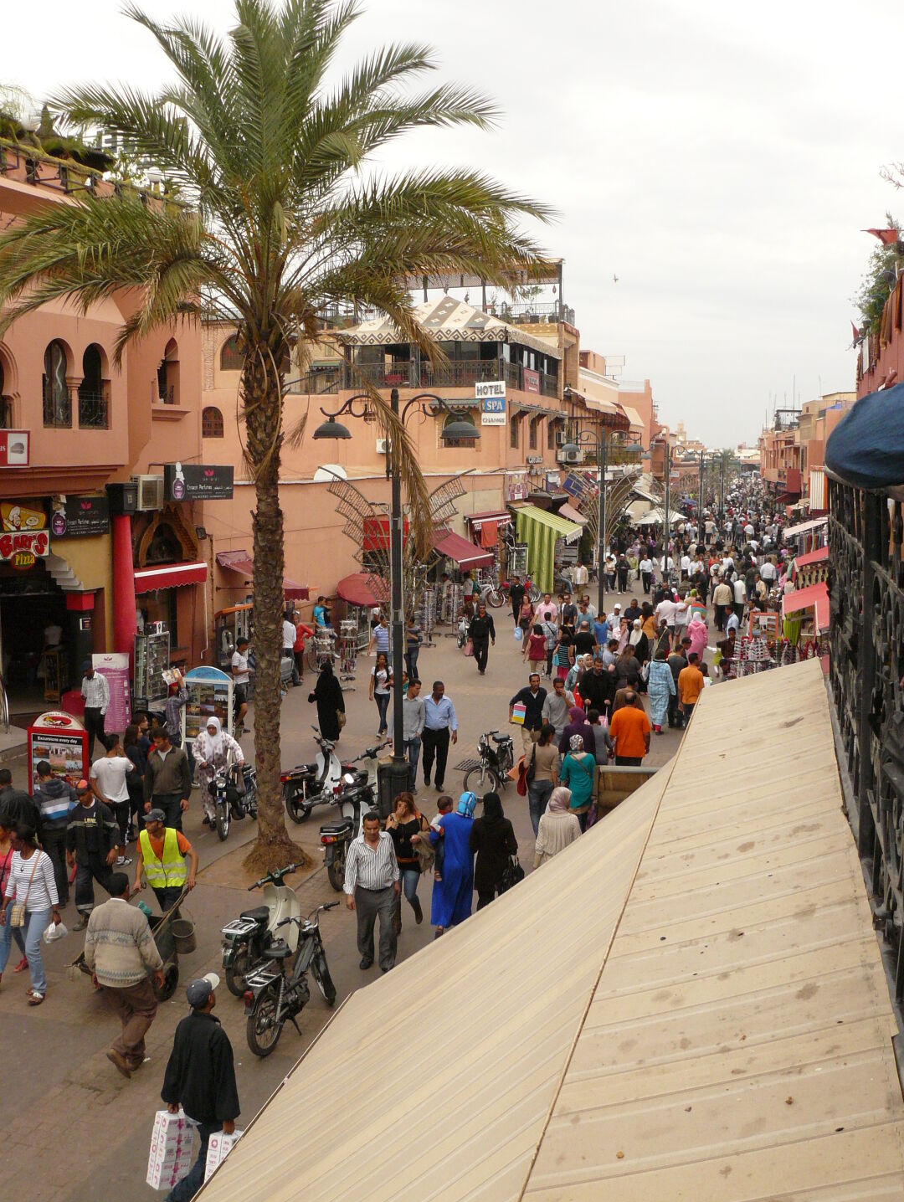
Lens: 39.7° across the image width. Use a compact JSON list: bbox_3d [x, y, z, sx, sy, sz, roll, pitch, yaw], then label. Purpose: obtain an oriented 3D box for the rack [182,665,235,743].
[{"bbox_3d":[-4.259,2.093,21.749,0.850,1.850,0.420,3,7,25],"label":"rack"}]

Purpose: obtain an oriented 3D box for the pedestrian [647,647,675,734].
[{"bbox_3d":[4.203,1.776,25.283,0.560,1.700,0.420,2,7,14],"label":"pedestrian"}]

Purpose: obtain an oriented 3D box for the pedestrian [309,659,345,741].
[{"bbox_3d":[-2.378,1.893,24.069,0.560,1.570,0.520,-2,6,-21],"label":"pedestrian"}]

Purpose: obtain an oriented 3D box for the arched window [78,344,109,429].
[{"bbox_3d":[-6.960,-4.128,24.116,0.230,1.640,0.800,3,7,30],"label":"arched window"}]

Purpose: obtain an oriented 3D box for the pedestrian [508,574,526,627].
[{"bbox_3d":[2.084,0.072,40.214,0.560,1.740,0.400,1,6,10],"label":"pedestrian"}]

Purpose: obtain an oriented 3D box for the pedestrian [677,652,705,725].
[{"bbox_3d":[4.676,1.859,24.361,0.500,1.740,0.360,2,6,17],"label":"pedestrian"}]

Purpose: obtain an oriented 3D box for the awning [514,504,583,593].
[{"bbox_3d":[4.292,-2.297,55.043,2.300,3.650,3.700,2,6,15],"label":"awning"}]

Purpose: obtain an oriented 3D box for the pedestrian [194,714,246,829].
[{"bbox_3d":[-3.397,2.476,18.198,0.660,1.600,0.500,1,6,11],"label":"pedestrian"}]

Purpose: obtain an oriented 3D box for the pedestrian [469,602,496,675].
[{"bbox_3d":[0.768,0.941,31.457,0.640,1.800,0.420,0,6,2],"label":"pedestrian"}]

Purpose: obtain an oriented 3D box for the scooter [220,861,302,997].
[{"bbox_3d":[-1.857,3.311,12.761,0.660,1.030,1.720,2,6,19],"label":"scooter"}]

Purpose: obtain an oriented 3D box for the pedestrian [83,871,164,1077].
[{"bbox_3d":[-2.905,3.276,11.098,0.600,1.740,0.550,1,6,11],"label":"pedestrian"}]

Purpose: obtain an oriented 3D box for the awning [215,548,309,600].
[{"bbox_3d":[-4.240,-0.532,28.206,1.550,1.150,1.600,2,6,15],"label":"awning"}]

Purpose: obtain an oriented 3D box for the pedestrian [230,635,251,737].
[{"bbox_3d":[-4.101,1.654,24.219,0.460,1.800,0.460,-1,6,-8],"label":"pedestrian"}]

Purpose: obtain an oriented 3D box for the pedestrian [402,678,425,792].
[{"bbox_3d":[-0.719,2.166,20.489,0.580,1.820,0.420,0,6,-3],"label":"pedestrian"}]

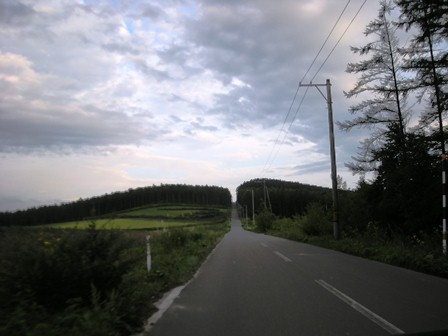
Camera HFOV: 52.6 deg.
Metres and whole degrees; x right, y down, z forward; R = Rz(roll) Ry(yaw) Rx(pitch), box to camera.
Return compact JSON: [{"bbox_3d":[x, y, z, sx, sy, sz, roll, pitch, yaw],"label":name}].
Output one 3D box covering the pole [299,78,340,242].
[{"bbox_3d":[6.200,-0.611,29.668,2.150,10.750,0.340,-1,-7,1],"label":"pole"}]

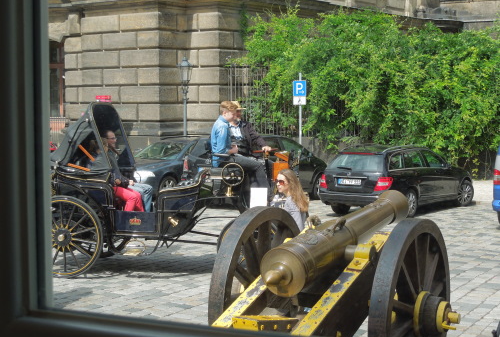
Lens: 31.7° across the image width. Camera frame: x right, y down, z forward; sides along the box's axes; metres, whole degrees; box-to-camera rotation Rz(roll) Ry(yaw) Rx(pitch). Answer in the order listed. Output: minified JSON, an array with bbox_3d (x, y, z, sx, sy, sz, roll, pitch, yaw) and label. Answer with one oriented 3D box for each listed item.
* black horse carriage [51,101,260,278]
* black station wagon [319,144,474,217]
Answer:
[{"bbox_3d":[-1.177,0.258,12.140,3.620,2.300,1.750,1,4,11],"label":"black horse carriage"},{"bbox_3d":[3.392,0.214,19.675,1.780,1.460,4.600,3,4,37],"label":"black station wagon"}]

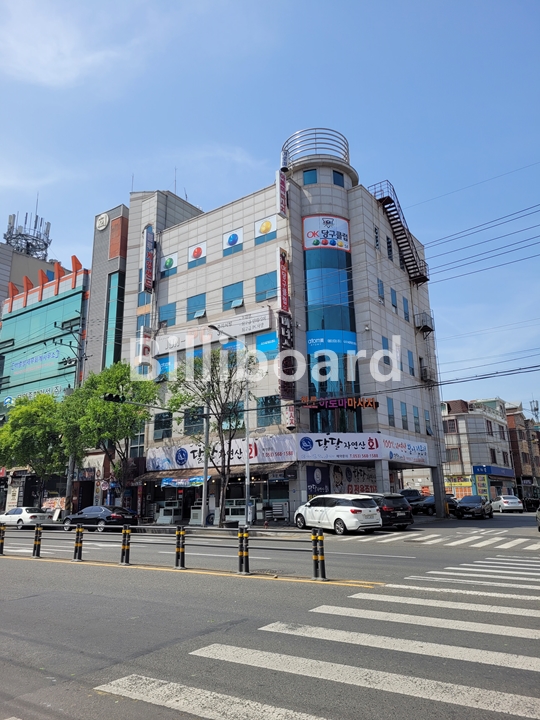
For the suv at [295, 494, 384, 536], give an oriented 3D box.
[{"bbox_3d":[3.230,7.647,27.129,1.985,1.755,5.100,8,-18,-31],"label":"suv"}]

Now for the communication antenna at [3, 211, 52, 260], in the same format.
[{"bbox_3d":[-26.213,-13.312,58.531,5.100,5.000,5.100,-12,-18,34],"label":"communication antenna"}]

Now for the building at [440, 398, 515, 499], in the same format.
[{"bbox_3d":[21.194,10.746,61.349,9.000,12.200,12.000,-12,-18,34],"label":"building"}]

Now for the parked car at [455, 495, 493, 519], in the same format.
[{"bbox_3d":[14.456,10.366,38.248,1.790,1.575,4.200,-11,-18,32],"label":"parked car"}]

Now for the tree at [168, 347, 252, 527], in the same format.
[{"bbox_3d":[-3.146,4.034,29.592,4.500,9.840,4.400,-1,-15,0],"label":"tree"}]

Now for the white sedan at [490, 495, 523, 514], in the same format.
[{"bbox_3d":[21.105,12.836,48.318,1.775,1.480,4.500,-3,-15,9],"label":"white sedan"}]

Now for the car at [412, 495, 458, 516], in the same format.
[{"bbox_3d":[13.434,11.841,43.966,4.800,1.450,1.830,9,-18,-33],"label":"car"}]

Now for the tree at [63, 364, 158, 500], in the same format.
[{"bbox_3d":[-10.025,5.159,33.992,5.800,10.200,5.600,-12,-19,34],"label":"tree"}]

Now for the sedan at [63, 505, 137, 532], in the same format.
[{"bbox_3d":[-9.845,9.028,30.917,4.920,1.475,1.860,-11,-18,32],"label":"sedan"}]

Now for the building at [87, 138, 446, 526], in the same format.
[{"bbox_3d":[-0.038,-0.737,40.539,20.230,24.720,13.020,-12,-19,34],"label":"building"}]

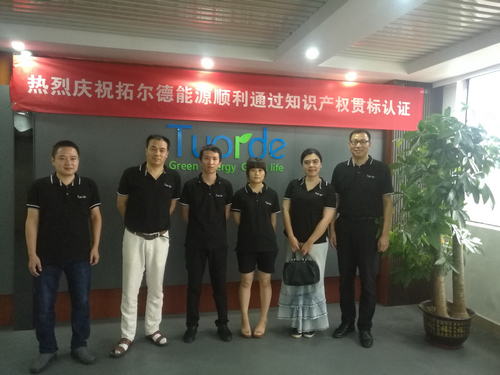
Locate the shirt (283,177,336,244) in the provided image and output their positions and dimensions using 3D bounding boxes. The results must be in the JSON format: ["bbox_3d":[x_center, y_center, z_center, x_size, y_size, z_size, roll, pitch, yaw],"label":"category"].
[{"bbox_3d":[0.525,0.206,3.430,0.469,0.596,0.270,2,3,9],"label":"shirt"}]

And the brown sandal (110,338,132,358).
[{"bbox_3d":[-0.992,1.226,3.057,0.100,0.090,0.265,2,3,17],"label":"brown sandal"}]

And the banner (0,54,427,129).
[{"bbox_3d":[-0.060,-0.864,3.776,4.005,0.470,0.030,1,3,-14],"label":"banner"}]

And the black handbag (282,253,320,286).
[{"bbox_3d":[0.430,0.680,3.234,0.312,0.285,0.130,2,3,8],"label":"black handbag"}]

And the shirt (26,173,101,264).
[{"bbox_3d":[-1.343,0.224,2.840,0.490,0.666,0.290,0,3,-22],"label":"shirt"}]

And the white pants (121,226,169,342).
[{"bbox_3d":[-0.842,0.794,3.163,0.389,0.913,0.300,0,3,-22],"label":"white pants"}]

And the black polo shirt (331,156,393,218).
[{"bbox_3d":[0.969,0.001,3.386,0.522,0.548,0.290,2,3,16],"label":"black polo shirt"}]

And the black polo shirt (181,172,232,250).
[{"bbox_3d":[-0.367,0.199,3.317,0.450,0.654,0.260,1,3,-13],"label":"black polo shirt"}]

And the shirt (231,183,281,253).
[{"bbox_3d":[0.053,0.263,3.406,0.438,0.615,0.250,1,3,-4],"label":"shirt"}]

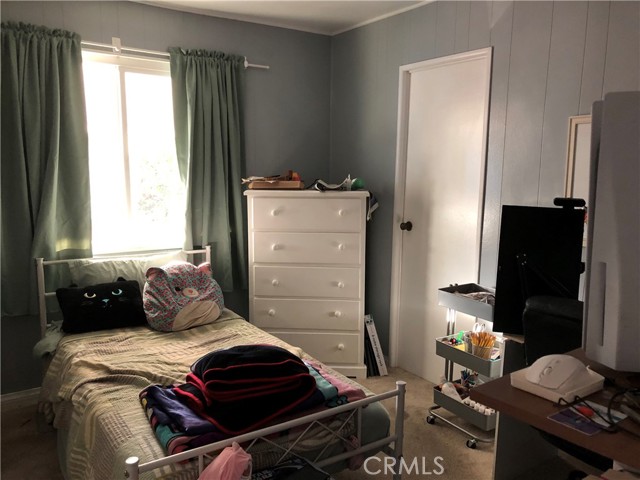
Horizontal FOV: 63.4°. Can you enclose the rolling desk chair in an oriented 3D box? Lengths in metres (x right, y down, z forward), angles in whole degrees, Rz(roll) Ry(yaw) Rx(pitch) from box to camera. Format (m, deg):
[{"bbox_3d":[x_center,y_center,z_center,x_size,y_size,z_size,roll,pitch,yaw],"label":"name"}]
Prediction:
[{"bbox_3d":[1.120,0.689,1.936,0.600,0.950,0.570,-7,11,-42],"label":"rolling desk chair"}]

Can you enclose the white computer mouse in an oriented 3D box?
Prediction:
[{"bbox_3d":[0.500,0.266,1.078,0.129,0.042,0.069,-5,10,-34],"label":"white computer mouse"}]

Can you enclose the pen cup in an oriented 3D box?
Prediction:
[{"bbox_3d":[0.816,0.585,2.615,0.090,0.100,0.090,1,8,0],"label":"pen cup"}]

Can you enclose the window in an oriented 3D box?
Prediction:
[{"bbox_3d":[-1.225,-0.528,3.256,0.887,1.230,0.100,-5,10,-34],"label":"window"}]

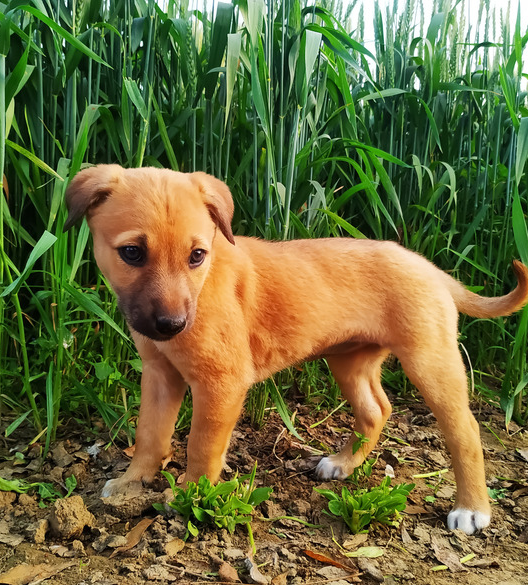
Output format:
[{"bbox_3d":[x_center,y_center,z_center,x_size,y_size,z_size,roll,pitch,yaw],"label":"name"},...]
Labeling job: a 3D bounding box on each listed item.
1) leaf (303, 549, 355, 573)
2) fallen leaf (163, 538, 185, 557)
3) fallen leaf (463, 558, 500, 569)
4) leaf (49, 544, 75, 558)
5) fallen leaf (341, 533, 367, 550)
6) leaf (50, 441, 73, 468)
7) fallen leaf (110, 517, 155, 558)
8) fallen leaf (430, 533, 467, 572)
[{"bbox_3d":[0.056,0.223,0.453,0.050,0.010,0.015,4,7,27],"label":"leaf"},{"bbox_3d":[-0.078,0.221,0.469,0.015,0.006,0.020,5,8,34],"label":"fallen leaf"},{"bbox_3d":[0.183,0.226,0.451,0.029,0.008,0.010,0,7,-9],"label":"fallen leaf"},{"bbox_3d":[-0.173,0.220,0.460,0.026,0.008,0.010,4,7,28],"label":"leaf"},{"bbox_3d":[0.082,0.222,0.484,0.009,0.006,0.035,7,9,42],"label":"fallen leaf"},{"bbox_3d":[-0.240,0.193,0.637,0.020,0.008,0.032,-29,49,-29],"label":"leaf"},{"bbox_3d":[-0.115,0.214,0.475,0.012,0.010,0.056,7,20,19],"label":"fallen leaf"},{"bbox_3d":[0.153,0.222,0.462,0.019,0.008,0.045,-1,17,-6],"label":"fallen leaf"}]

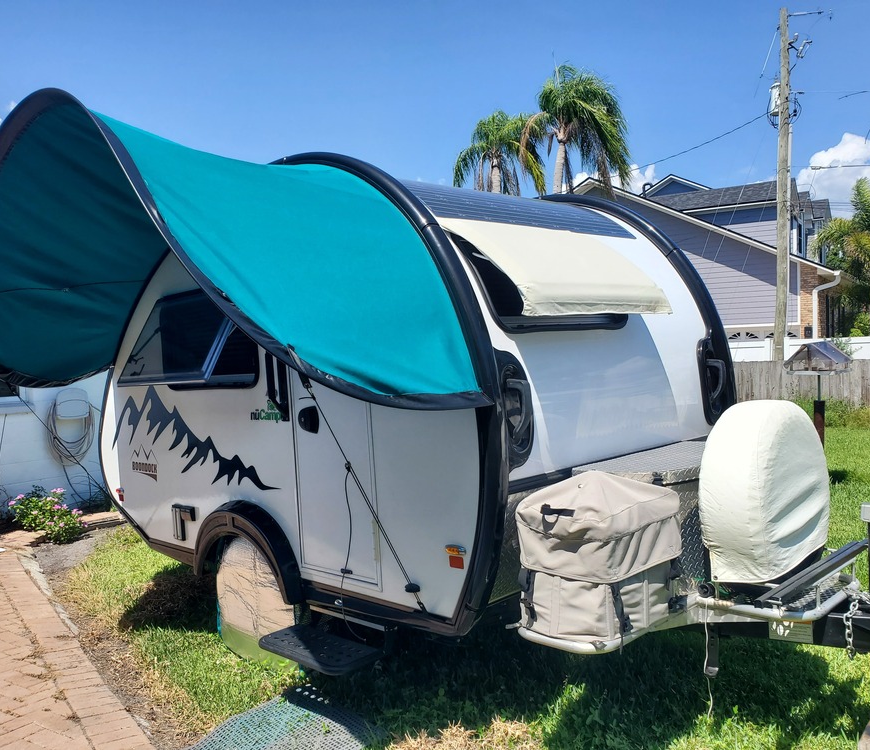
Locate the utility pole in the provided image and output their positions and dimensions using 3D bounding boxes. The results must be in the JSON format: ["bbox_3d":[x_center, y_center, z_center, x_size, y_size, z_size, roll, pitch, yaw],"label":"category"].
[{"bbox_3d":[8.315,-4.017,18.000,0.280,9.467,0.280,0,2,0],"label":"utility pole"}]

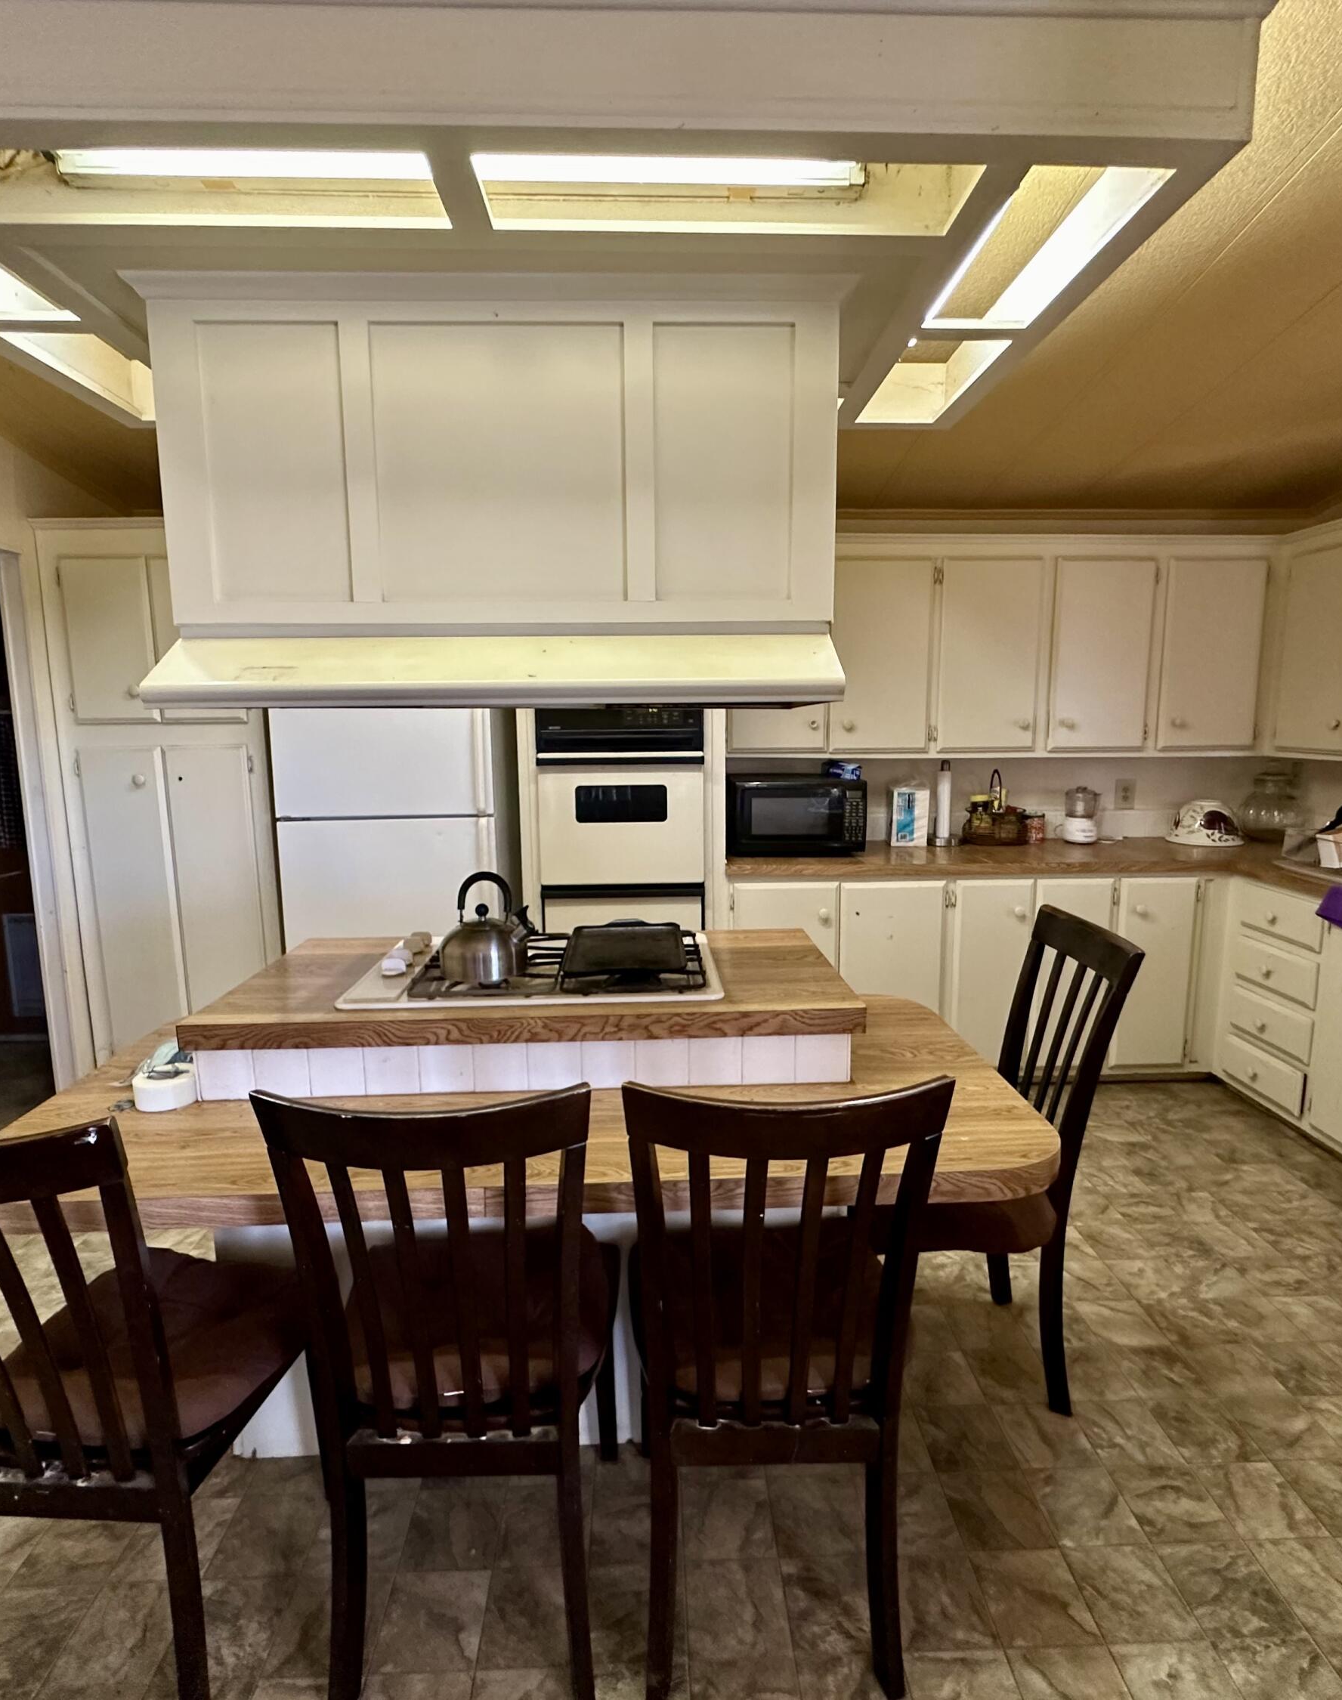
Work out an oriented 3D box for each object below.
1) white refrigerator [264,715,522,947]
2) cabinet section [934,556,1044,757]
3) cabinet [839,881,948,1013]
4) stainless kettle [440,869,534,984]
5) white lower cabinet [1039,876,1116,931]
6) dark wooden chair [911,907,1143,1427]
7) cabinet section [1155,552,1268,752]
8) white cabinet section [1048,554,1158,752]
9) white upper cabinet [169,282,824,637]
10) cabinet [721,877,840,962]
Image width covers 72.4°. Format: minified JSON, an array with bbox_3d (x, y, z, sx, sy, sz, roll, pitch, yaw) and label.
[{"bbox_3d":[-1.013,0.151,3.649,0.770,1.690,0.720,-1,8,-1],"label":"white refrigerator"},{"bbox_3d":[1.301,-0.811,3.879,0.430,0.790,0.310,-1,9,-2],"label":"cabinet section"},{"bbox_3d":[0.875,0.483,3.873,0.415,0.800,0.540,-1,8,-1],"label":"cabinet"},{"bbox_3d":[-0.393,0.163,1.990,0.205,0.228,0.185,3,9,25],"label":"stainless kettle"},{"bbox_3d":[1.587,0.475,3.886,0.300,0.800,0.540,-1,8,-1],"label":"white lower cabinet"},{"bbox_3d":[0.685,0.692,2.132,0.550,1.020,0.470,-1,8,-1],"label":"dark wooden chair"},{"bbox_3d":[2.228,-0.819,3.910,0.430,0.790,0.310,-1,9,-2],"label":"cabinet section"},{"bbox_3d":[1.764,-0.814,3.894,0.430,0.790,0.310,-1,9,-2],"label":"white cabinet section"},{"bbox_3d":[-0.308,-0.718,1.837,1.215,0.580,0.380,-1,8,-2],"label":"white upper cabinet"},{"bbox_3d":[0.442,0.487,3.866,0.440,0.800,0.540,-1,8,-1],"label":"cabinet"}]

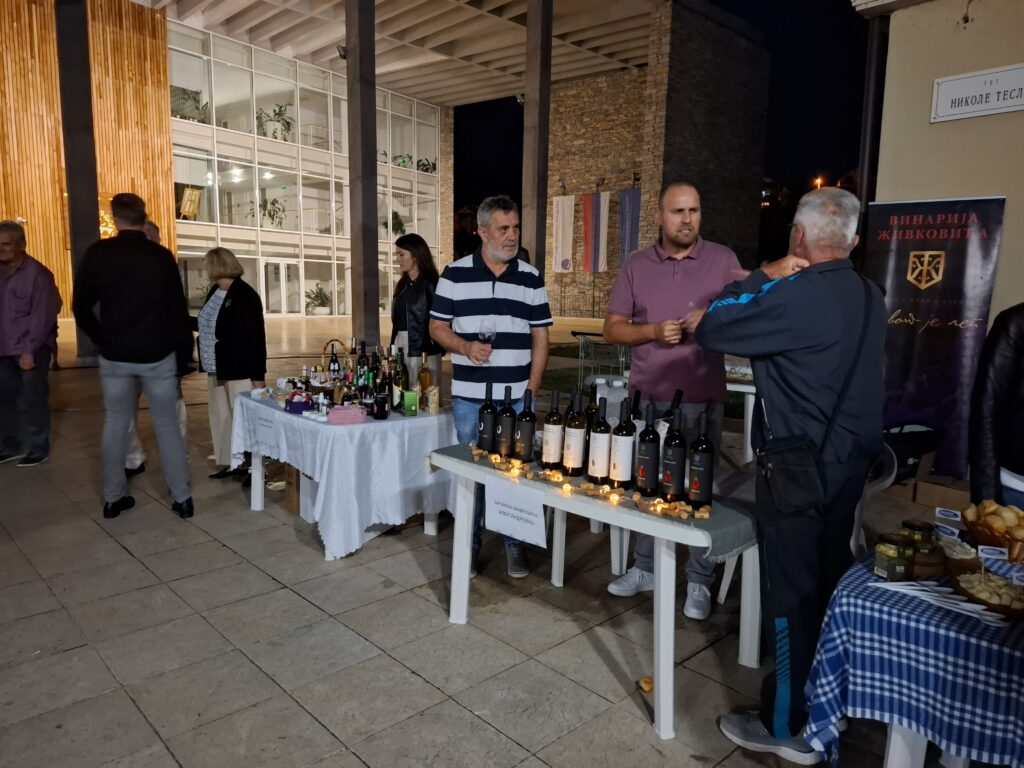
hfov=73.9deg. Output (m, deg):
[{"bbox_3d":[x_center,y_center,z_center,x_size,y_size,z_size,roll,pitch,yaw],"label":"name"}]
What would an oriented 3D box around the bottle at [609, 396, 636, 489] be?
[{"bbox_3d":[0.379,0.205,2.344,0.075,0.300,0.075,1,7,0],"label":"bottle"}]

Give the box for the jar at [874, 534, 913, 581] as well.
[{"bbox_3d":[0.905,0.406,1.608,0.086,0.090,0.086,1,7,0],"label":"jar"}]

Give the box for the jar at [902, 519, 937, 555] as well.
[{"bbox_3d":[1.028,0.400,1.713,0.084,0.100,0.084,6,9,37],"label":"jar"}]

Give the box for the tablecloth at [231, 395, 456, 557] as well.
[{"bbox_3d":[-1.030,0.441,4.096,0.860,0.670,1.380,-5,9,-40],"label":"tablecloth"}]

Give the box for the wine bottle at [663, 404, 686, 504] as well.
[{"bbox_3d":[0.531,0.225,2.201,0.074,0.303,0.074,8,10,44],"label":"wine bottle"}]

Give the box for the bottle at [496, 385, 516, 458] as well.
[{"bbox_3d":[-0.021,0.149,2.790,0.077,0.299,0.077,1,7,0],"label":"bottle"}]

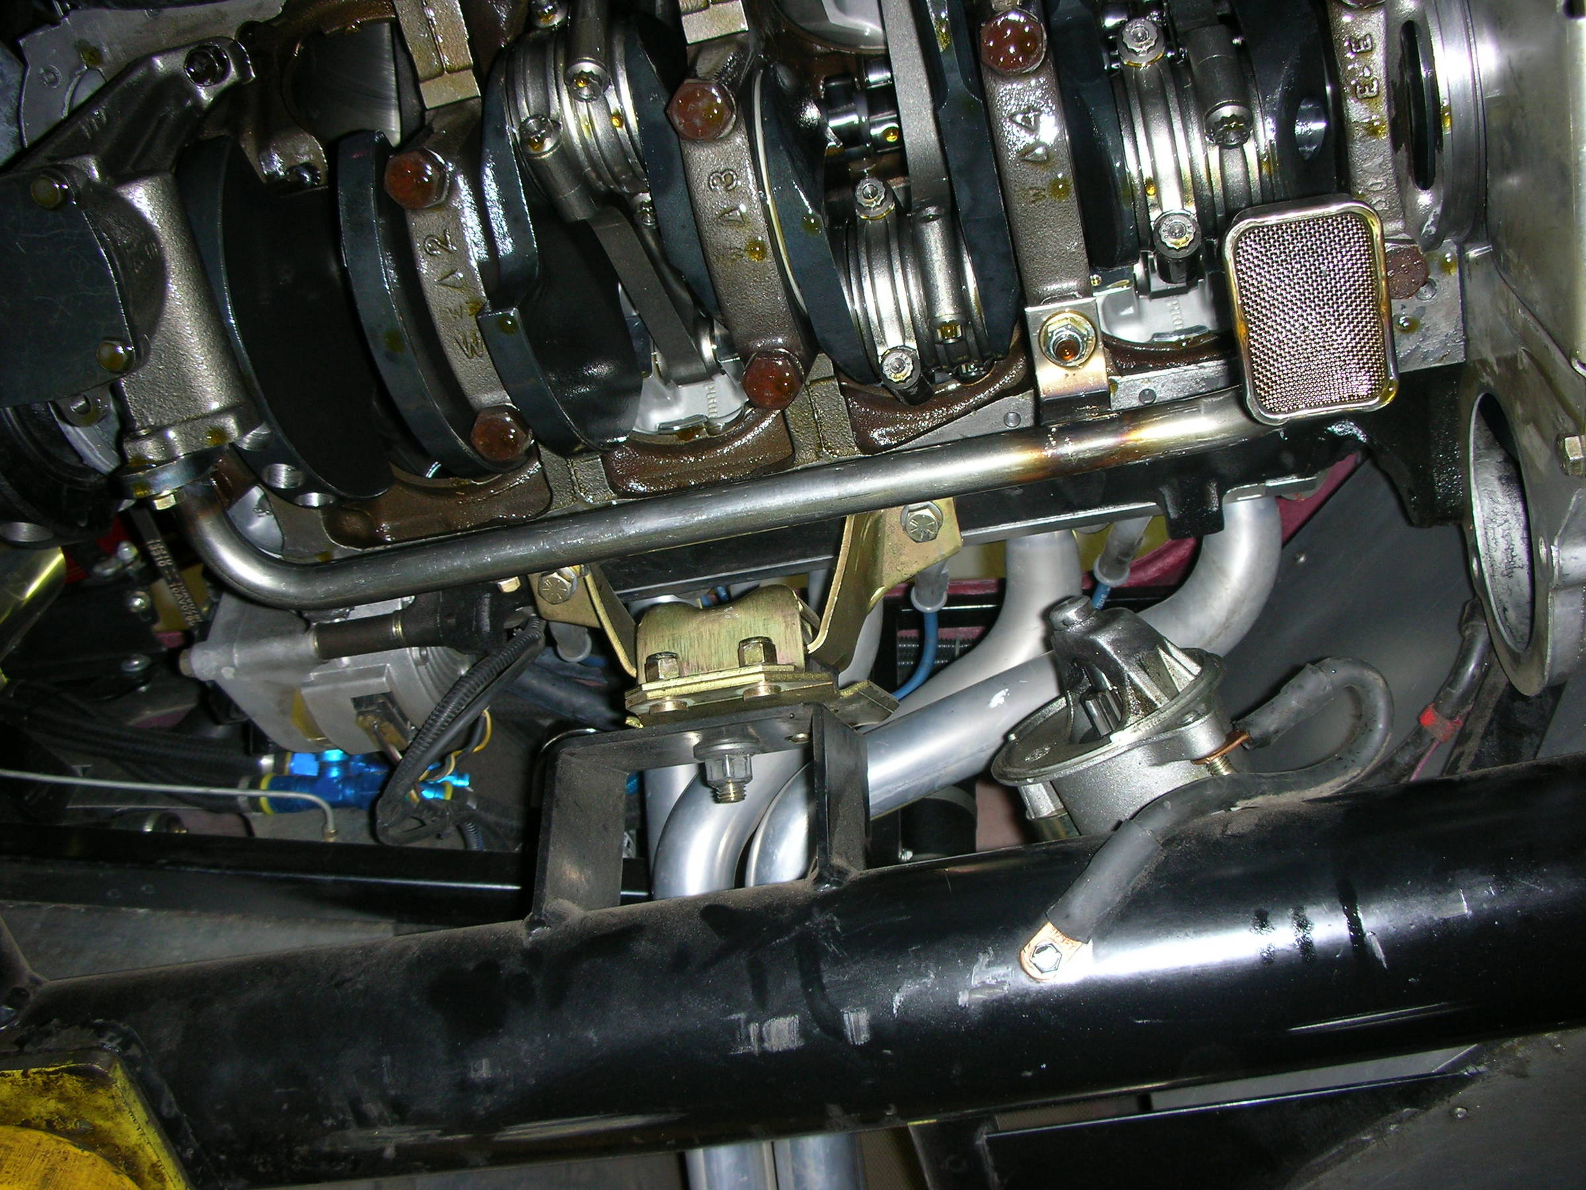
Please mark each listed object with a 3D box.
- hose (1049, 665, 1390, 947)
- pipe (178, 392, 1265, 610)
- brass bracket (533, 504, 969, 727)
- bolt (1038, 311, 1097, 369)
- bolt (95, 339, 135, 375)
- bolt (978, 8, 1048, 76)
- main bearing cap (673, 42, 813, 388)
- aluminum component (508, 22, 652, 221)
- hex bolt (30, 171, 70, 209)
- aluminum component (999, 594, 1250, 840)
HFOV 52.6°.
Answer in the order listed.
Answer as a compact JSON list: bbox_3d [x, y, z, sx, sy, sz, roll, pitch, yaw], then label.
[{"bbox_3d":[0.173,0.080,0.645,0.149,0.136,0.048,-9,-64,13],"label":"hose"},{"bbox_3d":[-0.036,-0.052,0.584,0.403,0.027,0.067,-9,-64,8],"label":"pipe"},{"bbox_3d":[-0.021,0.009,0.745,0.205,0.110,0.090,-9,-64,13],"label":"brass bracket"},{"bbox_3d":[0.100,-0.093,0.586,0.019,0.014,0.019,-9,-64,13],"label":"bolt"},{"bbox_3d":[-0.247,-0.087,0.585,0.013,0.010,0.013,-9,-64,13],"label":"bolt"},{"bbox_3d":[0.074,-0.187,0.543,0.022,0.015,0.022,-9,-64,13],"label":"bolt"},{"bbox_3d":[-0.019,-0.139,0.605,0.029,0.055,0.130,-9,-64,13],"label":"main bearing cap"},{"bbox_3d":[-0.083,-0.182,0.622,0.053,0.065,0.070,-9,-64,13],"label":"aluminum component"},{"bbox_3d":[-0.259,-0.141,0.558,0.013,0.010,0.013,-9,-64,13],"label":"hex bolt"},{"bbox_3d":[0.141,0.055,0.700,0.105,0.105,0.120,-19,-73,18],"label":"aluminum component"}]

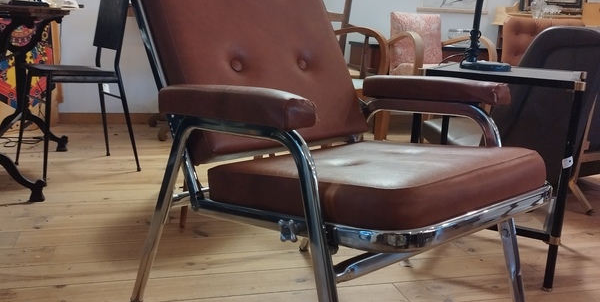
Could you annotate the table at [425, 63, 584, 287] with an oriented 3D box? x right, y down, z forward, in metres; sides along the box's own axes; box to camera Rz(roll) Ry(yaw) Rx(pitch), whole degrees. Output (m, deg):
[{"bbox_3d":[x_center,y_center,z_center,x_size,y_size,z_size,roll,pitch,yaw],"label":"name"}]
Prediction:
[{"bbox_3d":[0.649,0.043,1.844,0.460,0.630,0.390,10,15,25],"label":"table"}]

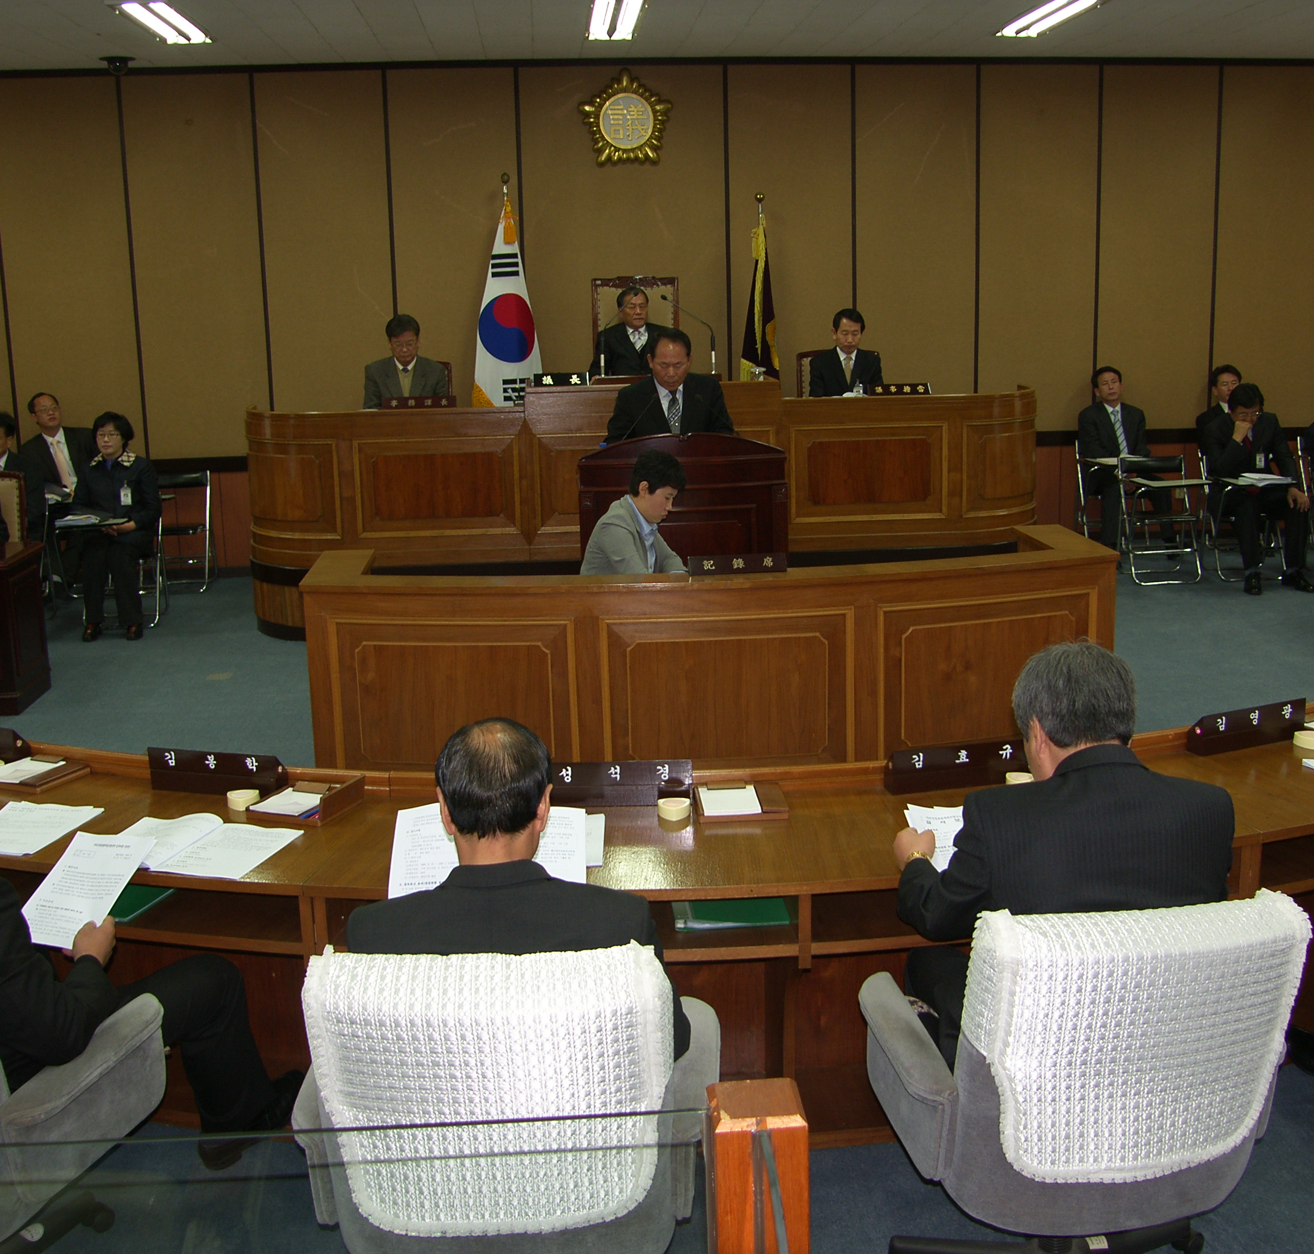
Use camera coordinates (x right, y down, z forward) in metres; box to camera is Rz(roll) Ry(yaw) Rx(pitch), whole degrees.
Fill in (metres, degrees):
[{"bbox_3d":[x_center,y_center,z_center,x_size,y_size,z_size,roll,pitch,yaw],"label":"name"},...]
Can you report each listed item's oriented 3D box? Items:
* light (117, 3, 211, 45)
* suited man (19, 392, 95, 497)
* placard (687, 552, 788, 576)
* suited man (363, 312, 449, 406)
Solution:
[{"bbox_3d":[-2.869,-3.544,7.848,0.320,0.090,1.180,-2,13,-4],"label":"light"},{"bbox_3d":[-3.673,-0.760,8.476,0.540,1.370,0.820,-5,13,-14],"label":"suited man"},{"bbox_3d":[0.306,-0.253,5.282,0.385,0.085,0.060,-2,13,-4],"label":"placard"},{"bbox_3d":[-1.411,-1.133,7.698,0.560,1.300,0.740,-2,10,-4],"label":"suited man"}]

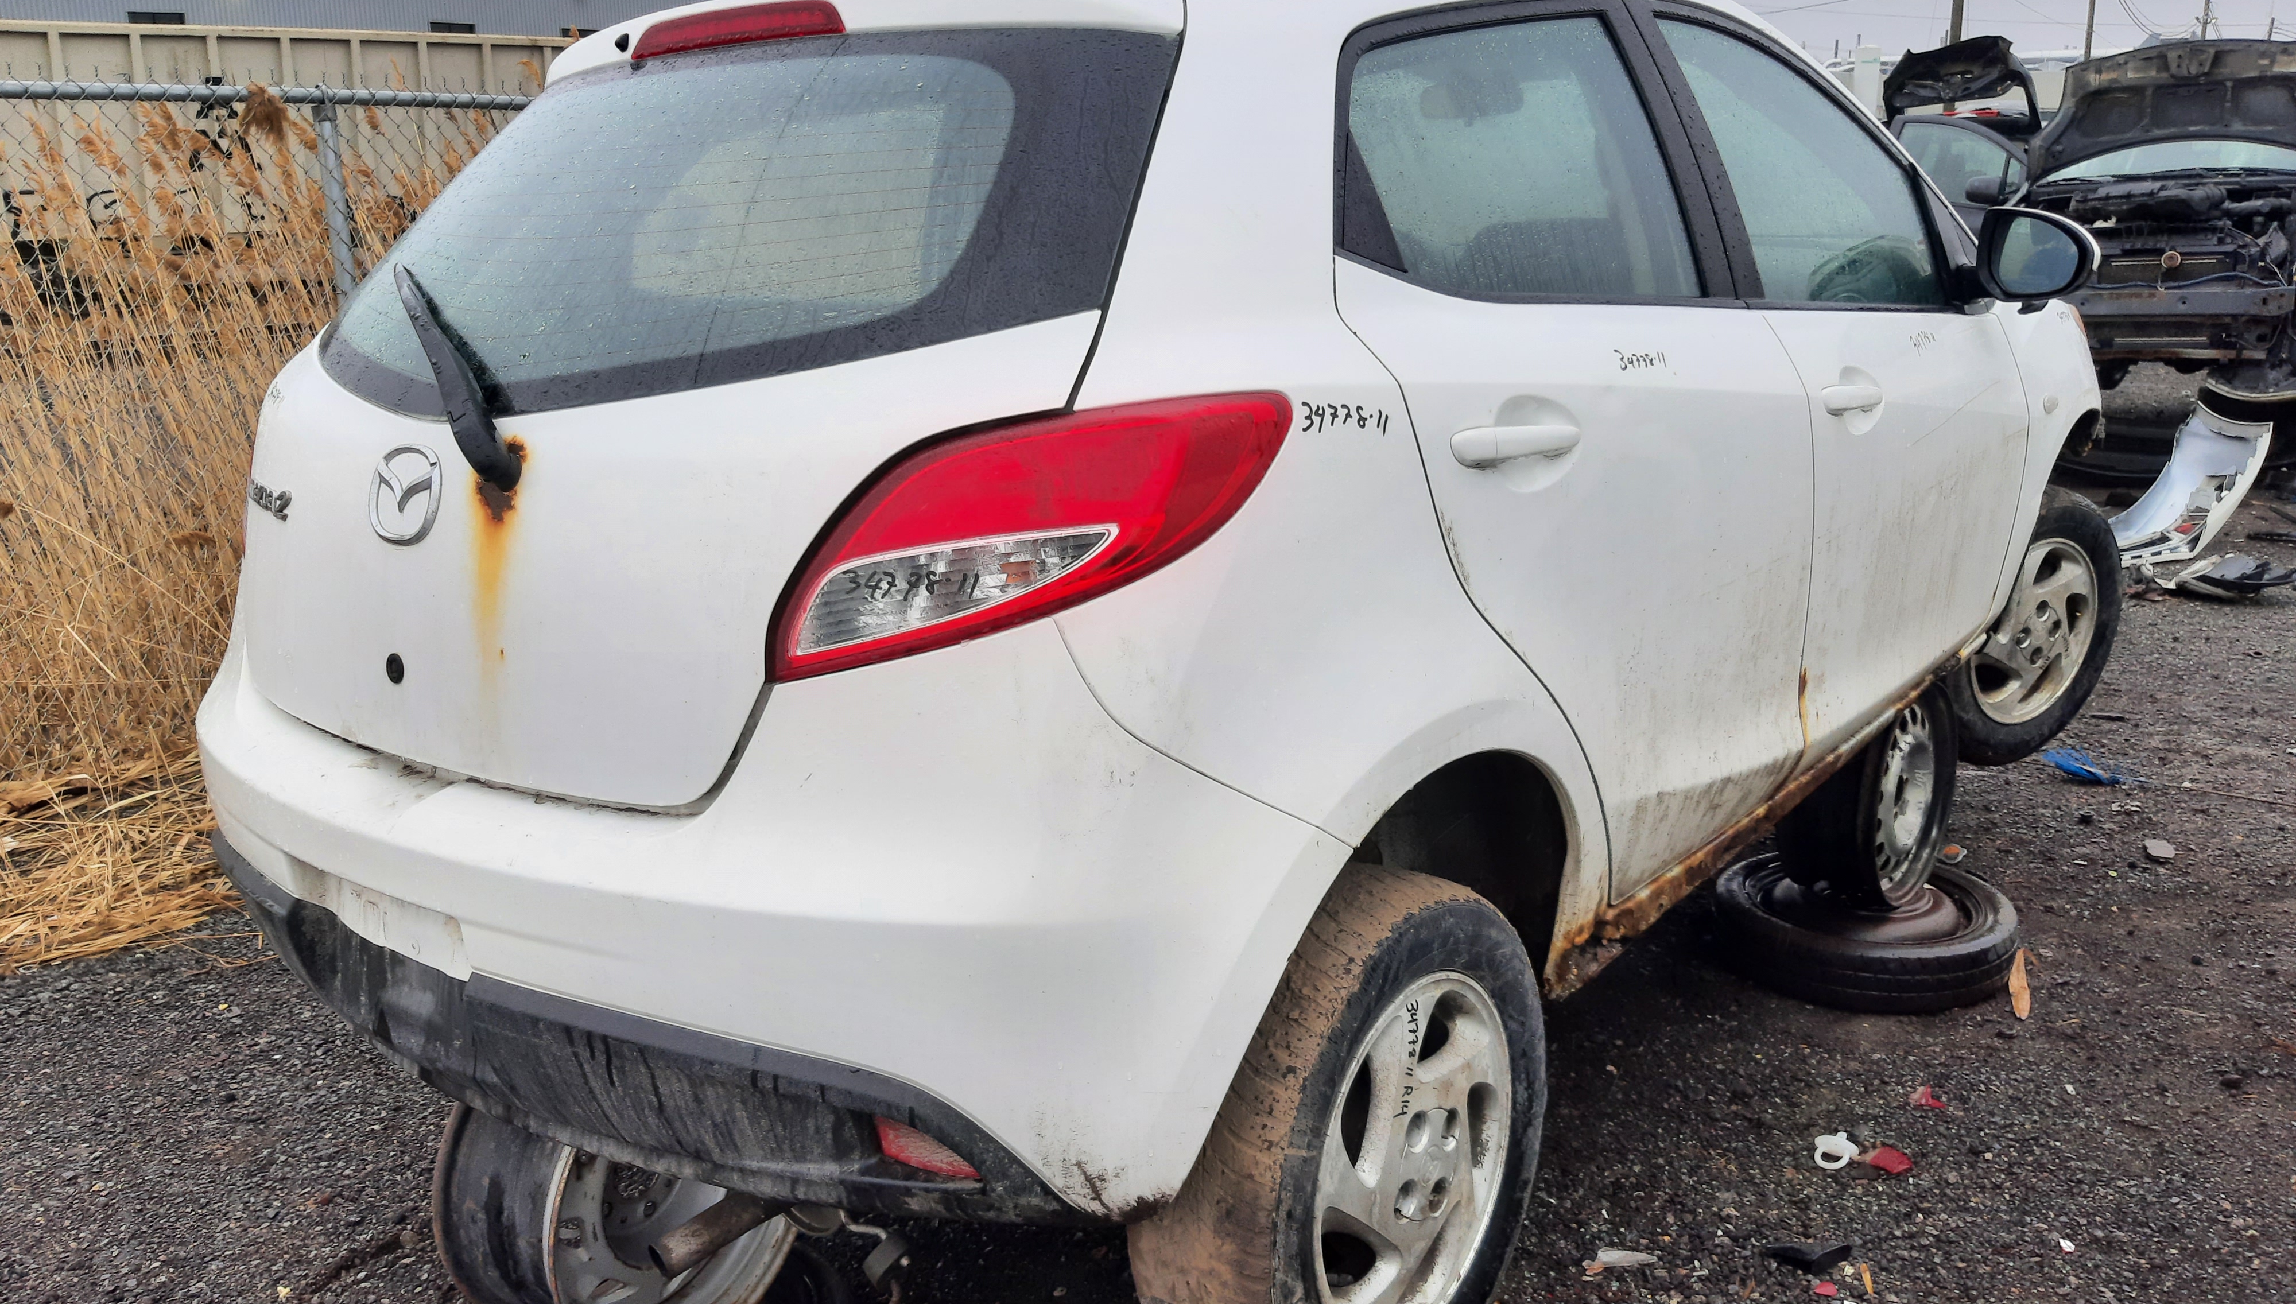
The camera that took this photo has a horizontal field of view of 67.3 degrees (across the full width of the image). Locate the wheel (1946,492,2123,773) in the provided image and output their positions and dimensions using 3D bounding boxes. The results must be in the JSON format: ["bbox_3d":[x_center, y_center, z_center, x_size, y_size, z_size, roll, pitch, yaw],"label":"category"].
[{"bbox_3d":[1.818,-0.057,3.673,0.580,0.580,0.185,-9,16,-26],"label":"wheel"}]

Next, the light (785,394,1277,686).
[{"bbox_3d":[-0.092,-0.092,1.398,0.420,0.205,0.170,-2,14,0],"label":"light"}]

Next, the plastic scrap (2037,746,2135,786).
[{"bbox_3d":[2.292,0.260,4.193,0.150,0.050,0.210,-10,16,-30],"label":"plastic scrap"}]

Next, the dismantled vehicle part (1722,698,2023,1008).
[{"bbox_3d":[1.302,0.328,3.135,0.530,0.490,0.530,9,18,39],"label":"dismantled vehicle part"}]

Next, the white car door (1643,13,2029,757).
[{"bbox_3d":[1.132,-0.441,2.782,0.260,1.070,1.220,9,18,39],"label":"white car door"}]

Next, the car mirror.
[{"bbox_3d":[1.530,-0.677,2.968,0.200,0.170,0.130,9,18,39],"label":"car mirror"}]

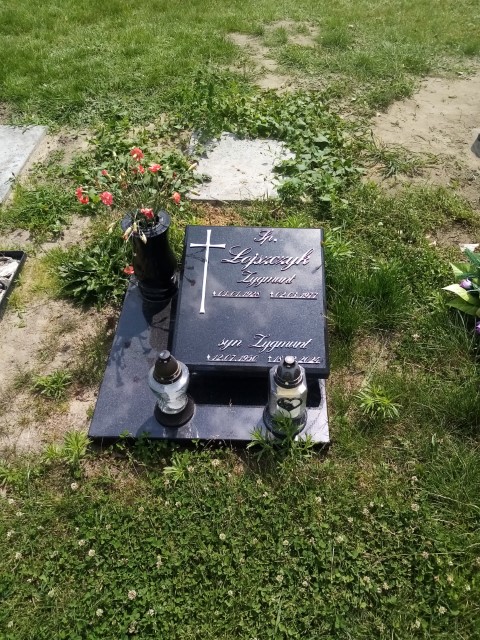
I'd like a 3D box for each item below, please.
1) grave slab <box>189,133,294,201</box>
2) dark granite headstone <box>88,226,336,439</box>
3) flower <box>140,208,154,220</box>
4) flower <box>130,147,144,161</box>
[{"bbox_3d":[0.032,-0.864,2.731,0.623,0.076,0.745,1,48,2],"label":"grave slab"},{"bbox_3d":[-0.087,0.024,1.694,0.763,0.313,0.769,1,48,2],"label":"dark granite headstone"},{"bbox_3d":[-0.321,-0.366,1.666,0.041,0.038,0.041,1,48,2],"label":"flower"},{"bbox_3d":[-0.325,-0.529,1.526,0.040,0.038,0.040,1,48,2],"label":"flower"}]

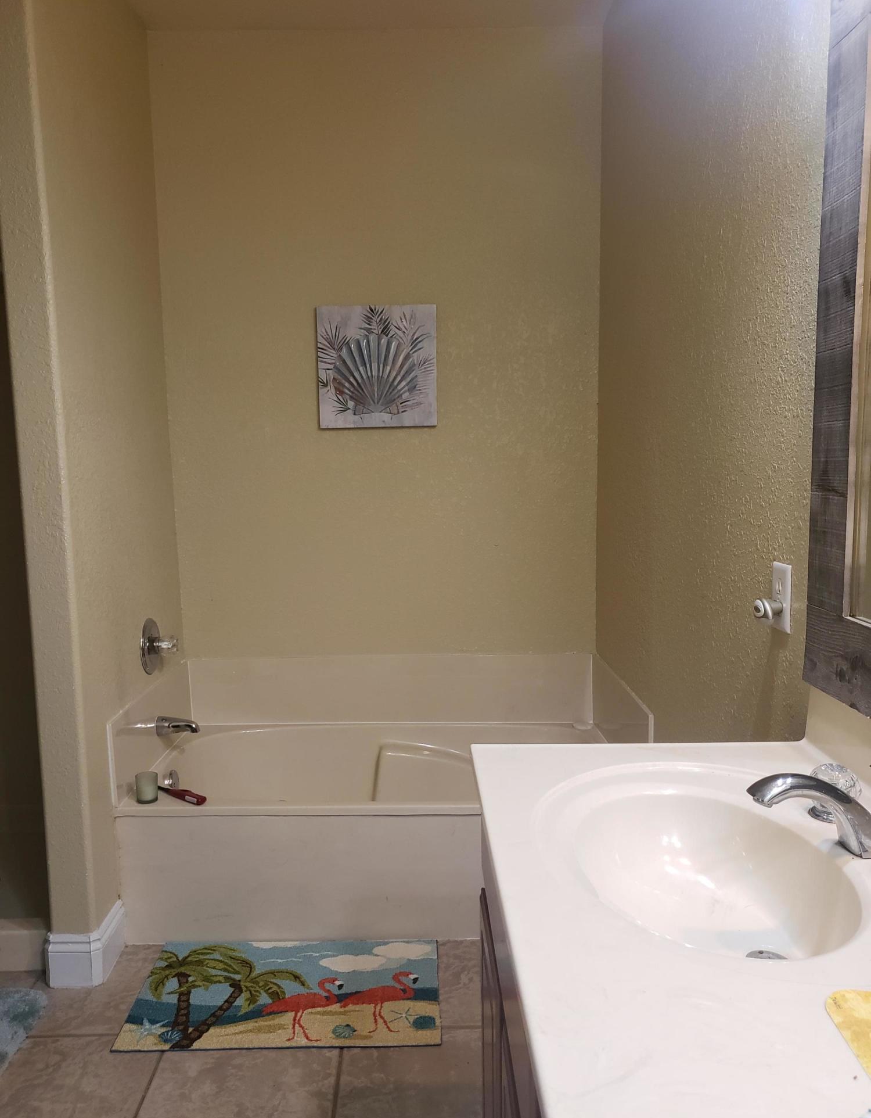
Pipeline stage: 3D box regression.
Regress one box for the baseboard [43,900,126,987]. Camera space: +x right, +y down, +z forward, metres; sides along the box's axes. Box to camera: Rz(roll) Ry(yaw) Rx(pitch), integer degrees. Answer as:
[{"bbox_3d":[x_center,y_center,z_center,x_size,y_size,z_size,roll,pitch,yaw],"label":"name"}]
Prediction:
[{"bbox_3d":[-0.950,1.040,2.371,0.151,0.142,0.214,-1,6,-1],"label":"baseboard"}]

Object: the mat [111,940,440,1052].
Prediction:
[{"bbox_3d":[-0.379,1.111,2.263,0.777,0.011,0.460,-1,6,-1],"label":"mat"}]

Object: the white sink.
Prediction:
[{"bbox_3d":[0.302,0.406,1.051,0.335,0.141,0.535,-1,6,-1],"label":"white sink"}]

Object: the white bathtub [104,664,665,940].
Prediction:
[{"bbox_3d":[-0.148,0.723,2.792,1.481,0.660,0.779,-1,6,-1],"label":"white bathtub"}]

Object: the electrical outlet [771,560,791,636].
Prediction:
[{"bbox_3d":[0.595,0.066,1.507,0.009,0.115,0.075,-1,6,-1],"label":"electrical outlet"}]

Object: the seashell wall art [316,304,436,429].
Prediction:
[{"bbox_3d":[-0.199,-0.663,3.017,0.406,0.411,0.026,-1,6,-1],"label":"seashell wall art"}]

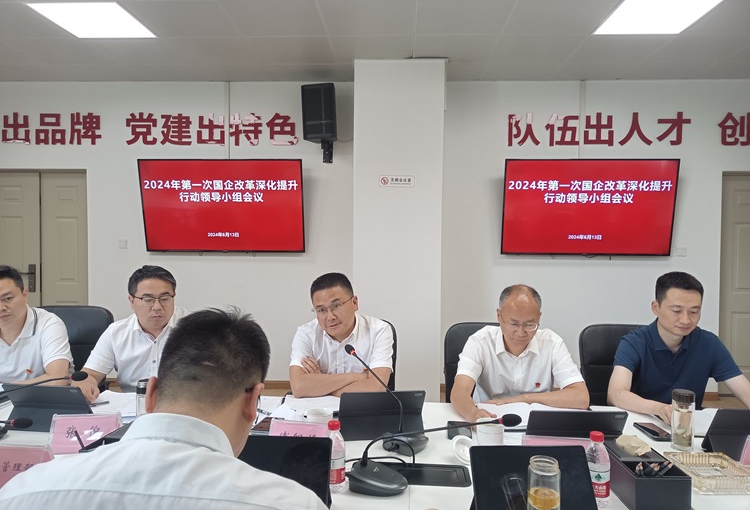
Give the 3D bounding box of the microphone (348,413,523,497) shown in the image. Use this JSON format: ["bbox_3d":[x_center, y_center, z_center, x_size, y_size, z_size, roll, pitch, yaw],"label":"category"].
[{"bbox_3d":[0.134,0.504,1.439,0.440,0.220,0.130,1,2,23],"label":"microphone"}]

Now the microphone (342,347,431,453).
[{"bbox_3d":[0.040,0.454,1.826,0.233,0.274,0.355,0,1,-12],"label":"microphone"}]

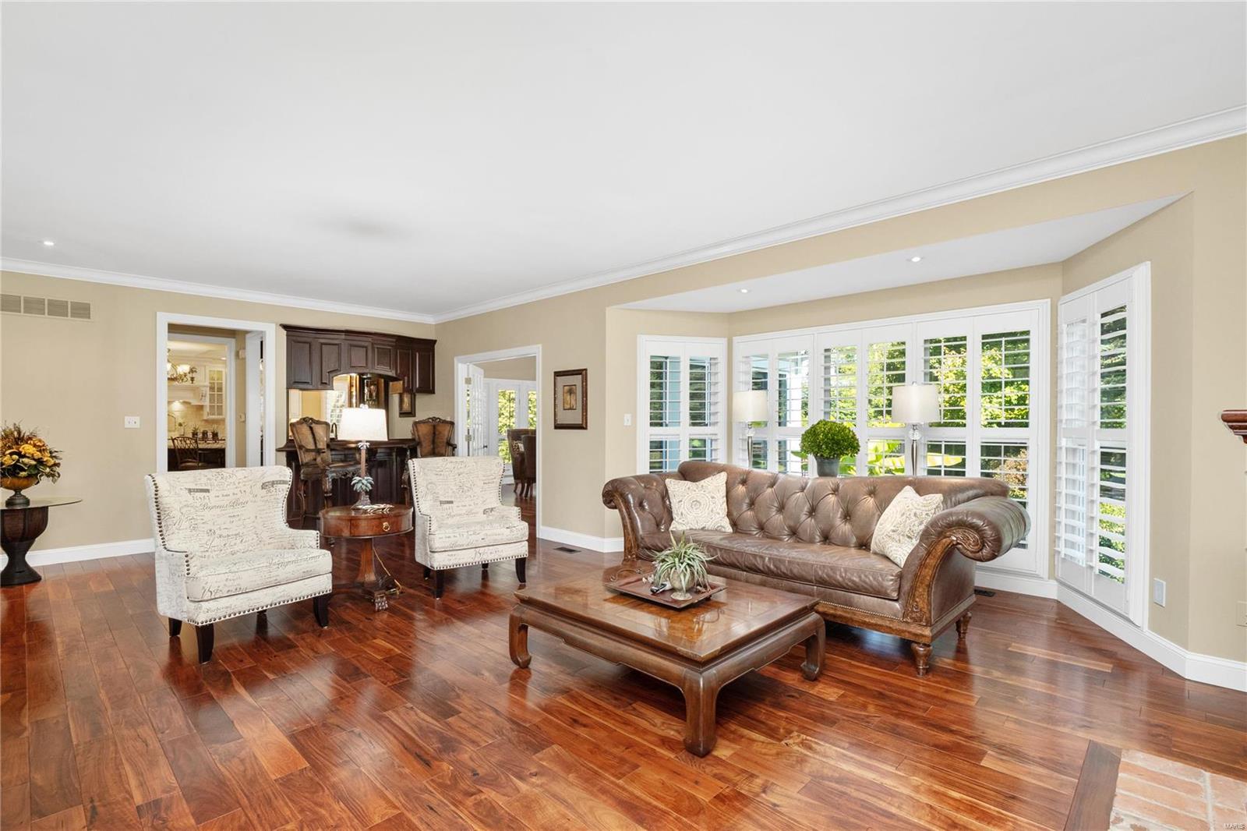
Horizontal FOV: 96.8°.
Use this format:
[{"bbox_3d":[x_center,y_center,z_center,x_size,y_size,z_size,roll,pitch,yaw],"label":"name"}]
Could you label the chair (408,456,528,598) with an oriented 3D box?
[{"bbox_3d":[-1.278,0.855,4.549,0.750,0.955,0.810,0,0,-32],"label":"chair"}]

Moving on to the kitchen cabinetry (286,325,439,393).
[{"bbox_3d":[-3.100,-0.632,6.710,1.790,0.715,0.420,1,-1,-44],"label":"kitchen cabinetry"}]

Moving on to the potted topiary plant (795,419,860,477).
[{"bbox_3d":[1.577,0.270,4.276,0.480,0.530,0.480,-1,0,42],"label":"potted topiary plant"}]

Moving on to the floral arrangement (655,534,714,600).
[{"bbox_3d":[0.293,0.726,2.716,0.330,0.325,0.330,0,0,0],"label":"floral arrangement"}]

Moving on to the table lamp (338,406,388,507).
[{"bbox_3d":[-1.948,0.310,4.150,0.340,0.765,0.340,1,-1,-44],"label":"table lamp"}]

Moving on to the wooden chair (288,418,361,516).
[{"bbox_3d":[-3.126,0.687,5.820,0.580,1.330,0.620,0,-1,19],"label":"wooden chair"}]

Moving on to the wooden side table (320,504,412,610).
[{"bbox_3d":[-1.879,1.003,4.055,0.670,0.660,0.670,0,0,0],"label":"wooden side table"}]

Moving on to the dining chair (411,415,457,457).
[{"bbox_3d":[-2.315,0.697,6.600,0.580,1.330,0.620,1,-1,-37],"label":"dining chair"}]

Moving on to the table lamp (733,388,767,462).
[{"bbox_3d":[1.140,0.181,4.970,0.320,0.820,0.320,-1,-1,44],"label":"table lamp"}]

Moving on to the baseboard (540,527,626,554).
[{"bbox_3d":[-0.488,1.264,5.739,1.150,0.140,0.120,-1,0,42],"label":"baseboard"}]

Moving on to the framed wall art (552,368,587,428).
[{"bbox_3d":[-0.577,-0.161,5.785,0.515,0.615,0.040,-1,-1,43],"label":"framed wall art"}]

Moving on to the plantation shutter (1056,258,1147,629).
[{"bbox_3d":[3.050,0.182,3.582,0.100,2.070,1.016,0,0,15],"label":"plantation shutter"}]

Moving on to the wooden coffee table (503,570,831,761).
[{"bbox_3d":[0.215,1.120,2.835,1.180,0.385,0.960,-1,-1,44],"label":"wooden coffee table"}]

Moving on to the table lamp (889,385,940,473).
[{"bbox_3d":[2.133,0.168,4.050,0.320,0.820,0.320,-1,-1,44],"label":"table lamp"}]

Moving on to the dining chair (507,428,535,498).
[{"bbox_3d":[-1.676,0.797,9.496,0.680,1.130,0.620,-1,0,42],"label":"dining chair"}]

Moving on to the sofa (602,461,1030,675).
[{"bbox_3d":[1.122,0.866,3.838,2.620,0.920,0.990,-1,-1,44],"label":"sofa"}]

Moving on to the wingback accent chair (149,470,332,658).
[{"bbox_3d":[-2.377,0.855,3.469,0.810,0.955,0.750,-1,0,38],"label":"wingback accent chair"}]

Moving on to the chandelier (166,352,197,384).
[{"bbox_3d":[-7.363,-0.778,8.900,0.750,0.650,0.750,1,-1,-44],"label":"chandelier"}]

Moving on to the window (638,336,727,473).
[{"bbox_3d":[0.620,0.195,5.603,0.960,2.001,0.100,0,0,-14],"label":"window"}]

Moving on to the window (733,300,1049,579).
[{"bbox_3d":[2.139,0.192,4.949,2.641,2.060,0.110,-1,-1,42],"label":"window"}]

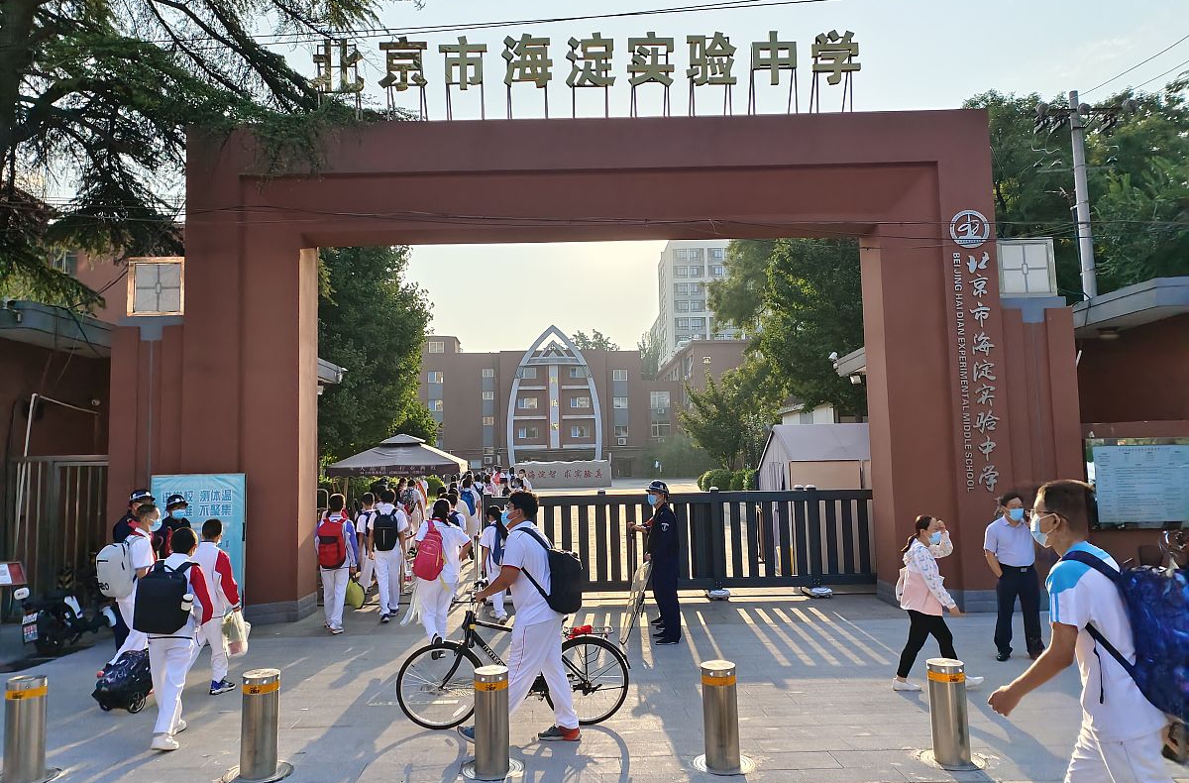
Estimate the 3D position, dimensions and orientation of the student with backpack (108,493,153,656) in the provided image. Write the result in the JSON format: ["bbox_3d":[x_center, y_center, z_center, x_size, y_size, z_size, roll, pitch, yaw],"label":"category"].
[{"bbox_3d":[-4.769,1.919,8.116,0.550,1.685,0.500,-1,-5,-3],"label":"student with backpack"}]

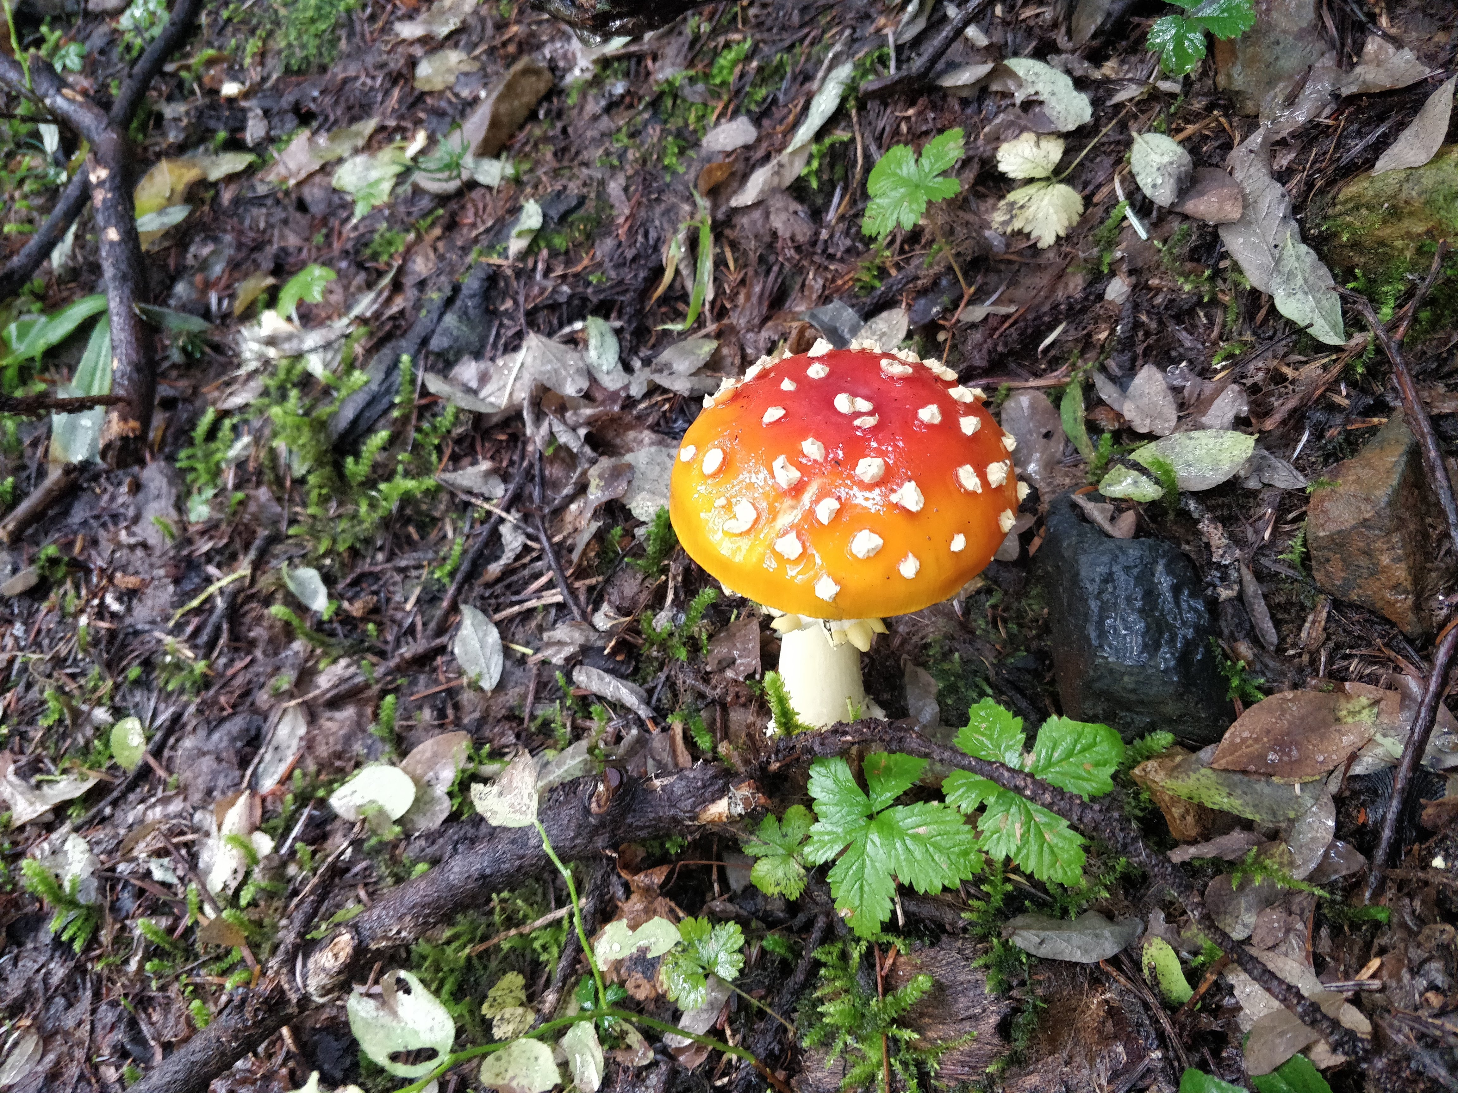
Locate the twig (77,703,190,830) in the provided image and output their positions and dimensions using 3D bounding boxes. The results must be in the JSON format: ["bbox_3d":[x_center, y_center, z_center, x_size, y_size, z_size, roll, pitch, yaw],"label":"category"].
[{"bbox_3d":[-0.223,0.082,0.378,0.005,0.005,0.056,30,72,16],"label":"twig"}]

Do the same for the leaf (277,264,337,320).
[{"bbox_3d":[-0.216,-0.129,0.512,0.026,0.008,0.035,40,74,17],"label":"leaf"}]

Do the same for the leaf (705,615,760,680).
[{"bbox_3d":[0.002,0.037,0.378,0.019,0.010,0.025,3,66,6],"label":"leaf"}]

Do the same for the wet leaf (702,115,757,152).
[{"bbox_3d":[0.001,-0.231,0.567,0.032,0.007,0.021,-25,62,-12],"label":"wet leaf"}]

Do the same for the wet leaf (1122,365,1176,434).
[{"bbox_3d":[0.181,-0.063,0.435,0.021,0.008,0.036,1,66,13],"label":"wet leaf"}]

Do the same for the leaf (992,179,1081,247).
[{"bbox_3d":[0.189,-0.200,0.608,0.047,0.010,0.060,17,59,11],"label":"leaf"}]

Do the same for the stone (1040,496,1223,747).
[{"bbox_3d":[0.155,0.029,0.392,0.055,0.060,0.070,12,49,12],"label":"stone"}]

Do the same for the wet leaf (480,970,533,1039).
[{"bbox_3d":[-0.072,0.150,0.331,0.017,0.009,0.020,-3,71,2],"label":"wet leaf"}]

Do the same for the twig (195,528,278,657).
[{"bbox_3d":[-0.241,0.022,0.495,0.007,0.006,0.068,17,71,19],"label":"twig"}]

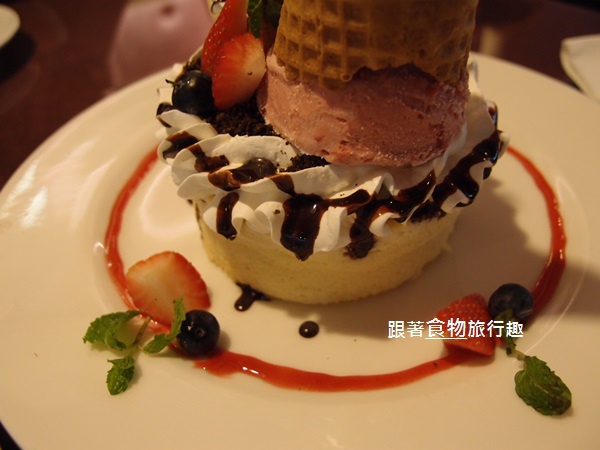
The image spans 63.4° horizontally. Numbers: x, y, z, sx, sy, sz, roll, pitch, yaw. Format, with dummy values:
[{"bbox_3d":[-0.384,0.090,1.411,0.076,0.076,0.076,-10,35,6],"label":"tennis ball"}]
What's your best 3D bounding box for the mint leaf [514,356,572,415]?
[{"bbox_3d":[0.074,0.048,0.147,0.013,0.005,0.018,-16,42,-14],"label":"mint leaf"}]

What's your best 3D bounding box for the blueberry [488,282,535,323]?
[{"bbox_3d":[0.073,0.028,0.168,0.014,0.014,0.014,-3,41,0],"label":"blueberry"}]

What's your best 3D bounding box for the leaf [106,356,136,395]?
[{"bbox_3d":[-0.057,0.048,0.155,0.009,0.006,0.013,6,41,10],"label":"leaf"}]

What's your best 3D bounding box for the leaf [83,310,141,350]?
[{"bbox_3d":[-0.065,0.037,0.167,0.018,0.009,0.013,-6,41,-3],"label":"leaf"}]

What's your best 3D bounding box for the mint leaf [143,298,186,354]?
[{"bbox_3d":[-0.046,0.035,0.166,0.017,0.013,0.009,-33,49,-31],"label":"mint leaf"}]

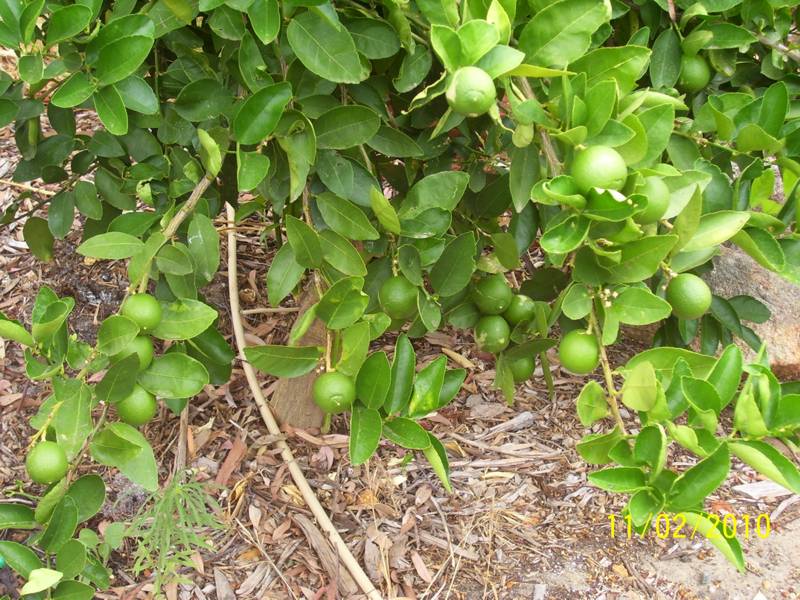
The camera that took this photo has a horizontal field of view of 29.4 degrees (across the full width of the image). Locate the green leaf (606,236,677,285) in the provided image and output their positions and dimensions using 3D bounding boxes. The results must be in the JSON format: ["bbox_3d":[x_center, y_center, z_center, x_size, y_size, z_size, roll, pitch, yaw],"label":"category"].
[{"bbox_3d":[0.261,-0.044,1.650,0.093,0.020,0.042,-29,72,-10],"label":"green leaf"}]

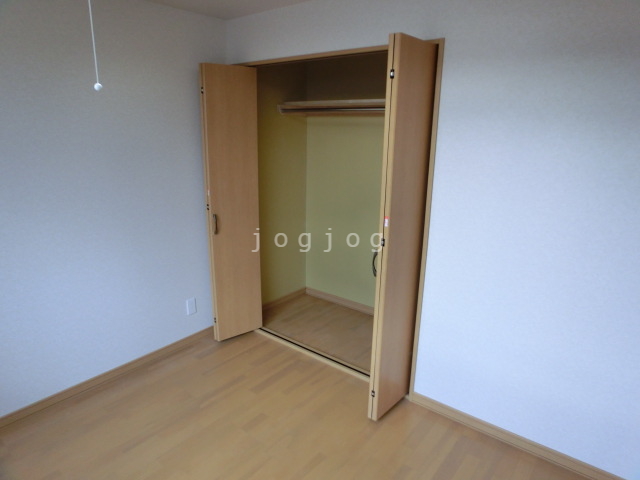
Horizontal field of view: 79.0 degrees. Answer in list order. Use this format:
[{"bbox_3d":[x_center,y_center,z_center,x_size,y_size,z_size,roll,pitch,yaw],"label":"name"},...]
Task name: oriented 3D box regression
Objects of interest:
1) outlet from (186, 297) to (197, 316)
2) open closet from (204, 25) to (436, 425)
[{"bbox_3d":[-0.961,0.501,2.917,0.011,0.121,0.073,12,18,35],"label":"outlet"},{"bbox_3d":[0.125,-0.181,2.825,1.610,2.050,1.230,12,18,36],"label":"open closet"}]

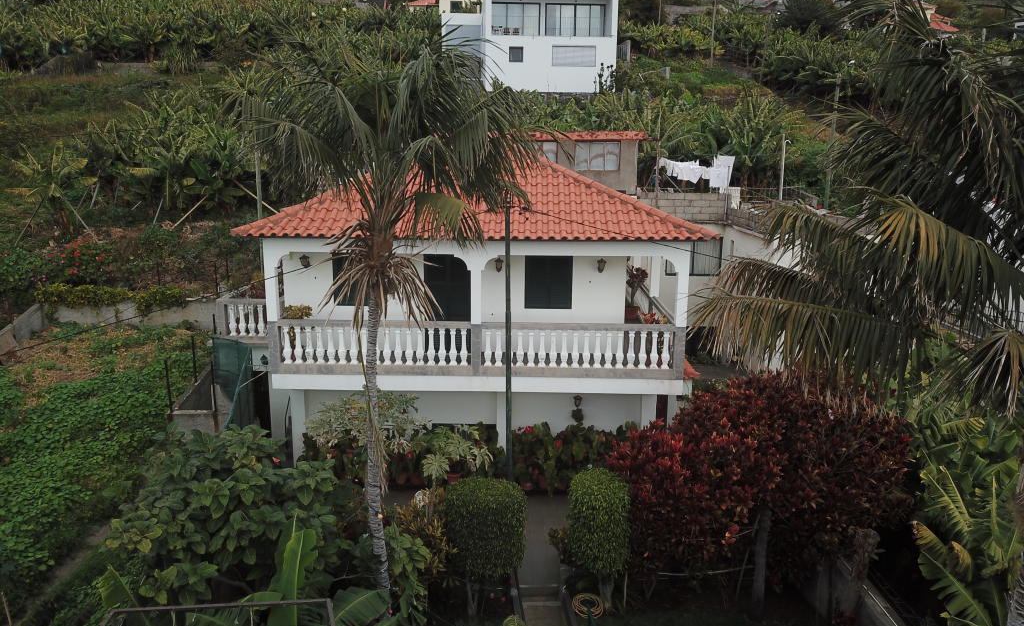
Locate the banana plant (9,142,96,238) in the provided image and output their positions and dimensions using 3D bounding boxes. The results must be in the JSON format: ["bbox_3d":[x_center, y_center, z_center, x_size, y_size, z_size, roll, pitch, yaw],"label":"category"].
[{"bbox_3d":[-14.572,-3.904,24.390,2.400,3.050,2.300,0,9,0],"label":"banana plant"}]

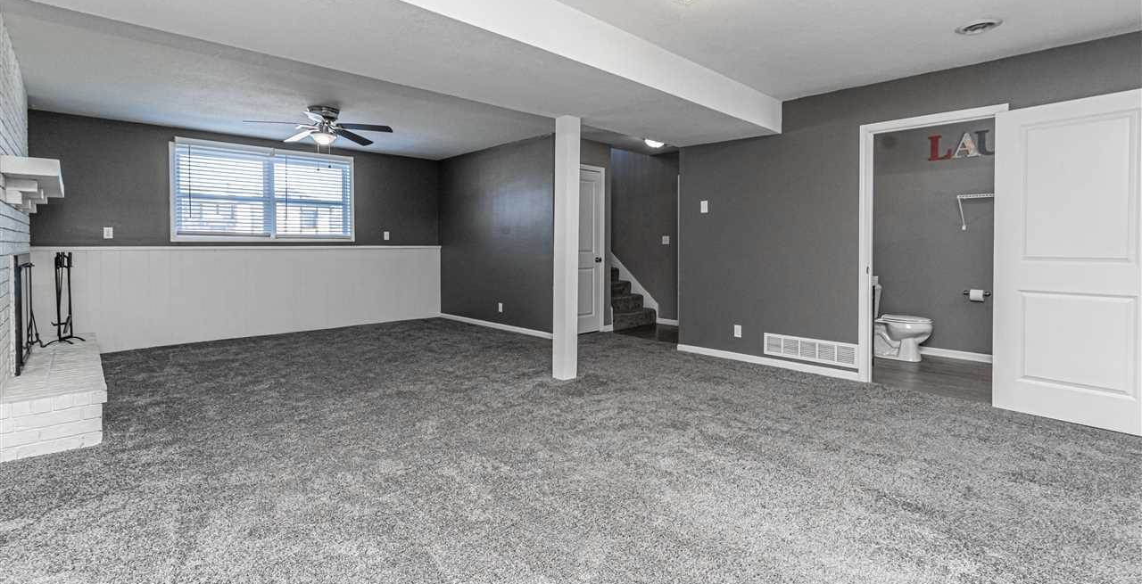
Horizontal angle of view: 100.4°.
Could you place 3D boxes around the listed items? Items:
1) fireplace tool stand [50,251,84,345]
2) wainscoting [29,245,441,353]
[{"bbox_3d":[-4.402,0.054,4.136,0.230,0.807,0.230,-5,6,-44],"label":"fireplace tool stand"},{"bbox_3d":[-3.728,-0.022,6.179,4.402,1.148,0.060,-4,6,-42],"label":"wainscoting"}]

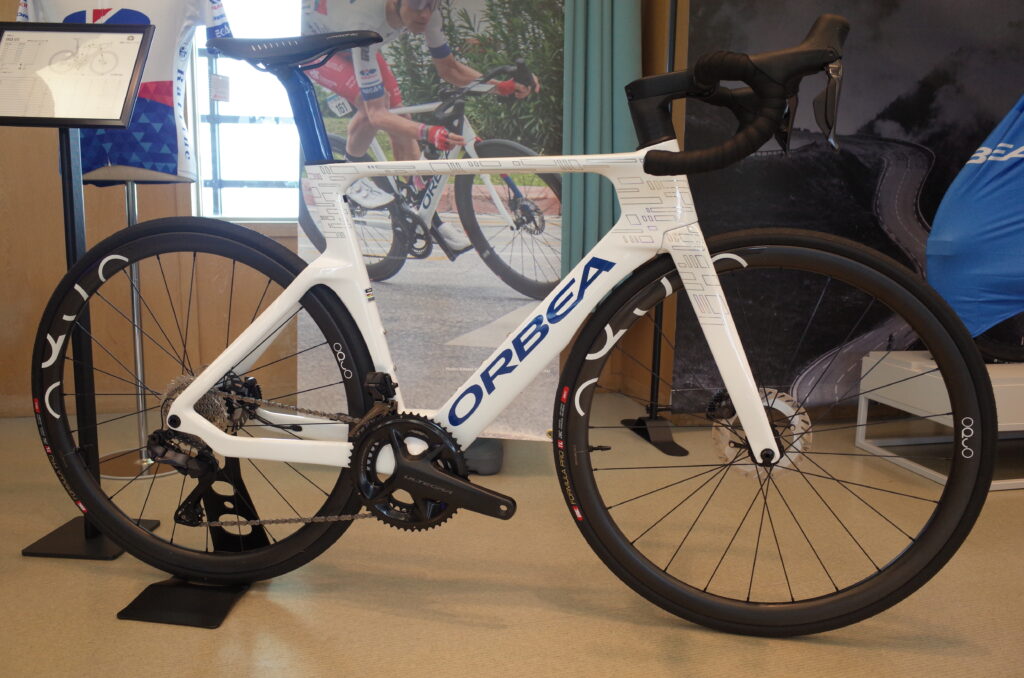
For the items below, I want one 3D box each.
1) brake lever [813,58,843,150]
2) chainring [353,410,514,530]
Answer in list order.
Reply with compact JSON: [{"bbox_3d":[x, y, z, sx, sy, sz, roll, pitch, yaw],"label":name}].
[{"bbox_3d":[0.388,-0.289,0.980,0.037,0.109,0.032,2,11,10],"label":"brake lever"},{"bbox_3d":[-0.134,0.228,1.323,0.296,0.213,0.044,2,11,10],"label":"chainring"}]

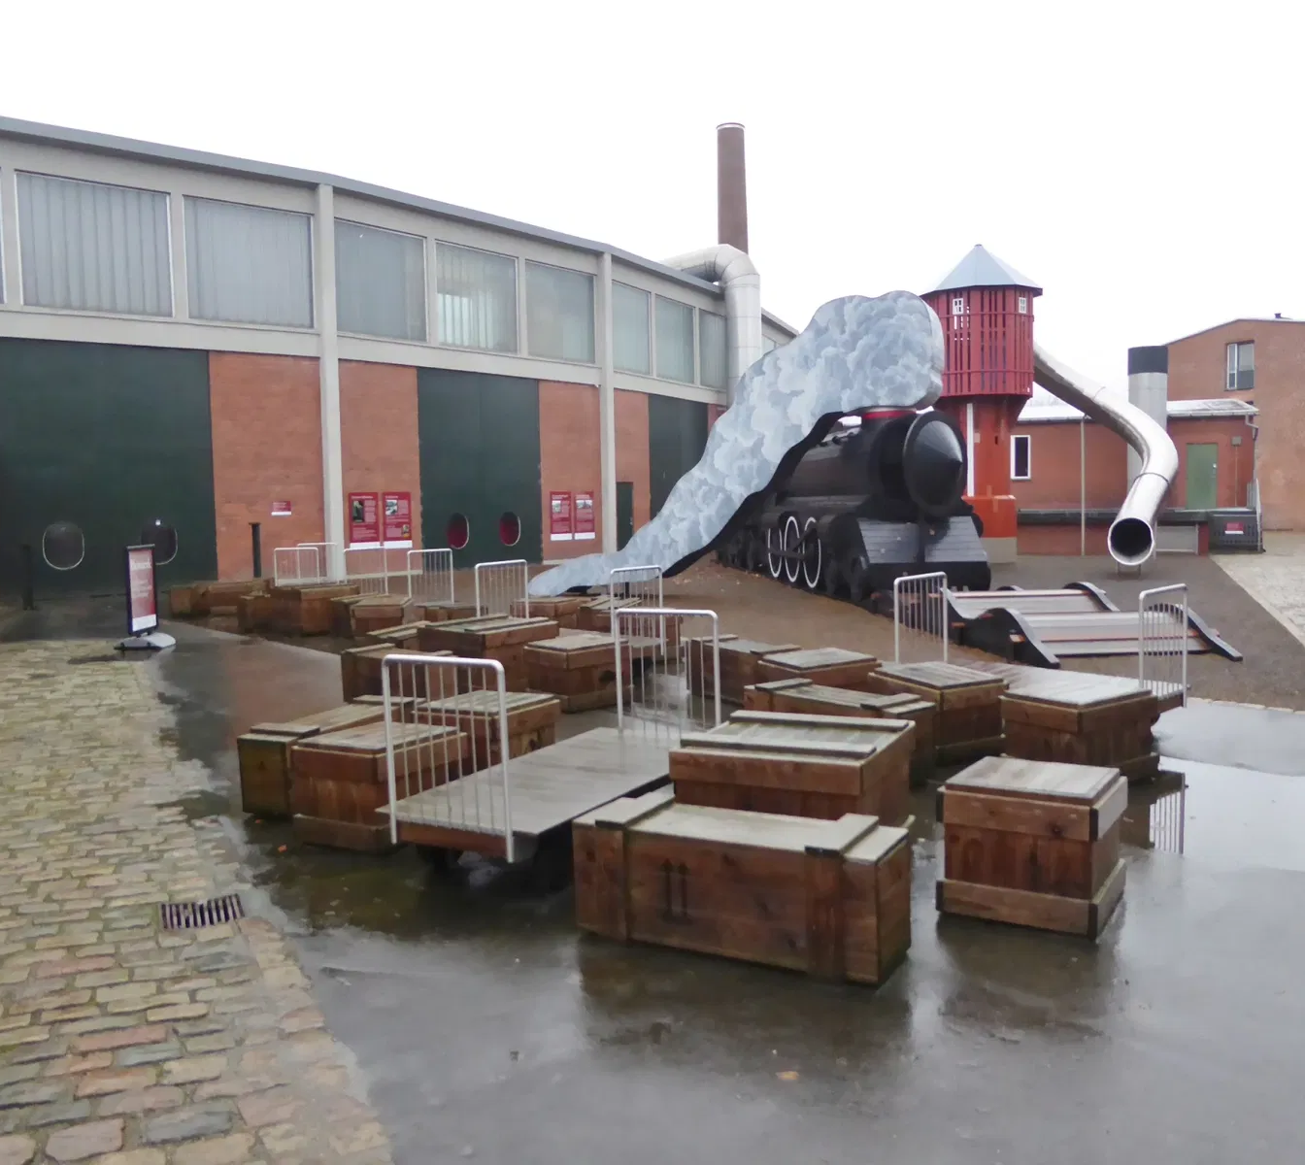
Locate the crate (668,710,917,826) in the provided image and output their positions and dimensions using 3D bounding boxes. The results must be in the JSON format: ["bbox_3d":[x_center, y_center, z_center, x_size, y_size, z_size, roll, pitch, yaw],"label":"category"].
[{"bbox_3d":[0.626,0.948,4.925,0.839,0.608,0.847,1,4,24],"label":"crate"}]

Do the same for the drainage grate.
[{"bbox_3d":[-1.798,1.334,4.488,0.310,0.040,0.333,-3,4,-24],"label":"drainage grate"}]

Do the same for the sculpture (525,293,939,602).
[{"bbox_3d":[1.182,-2.063,18.003,6.665,4.650,0.930,0,4,22],"label":"sculpture"}]

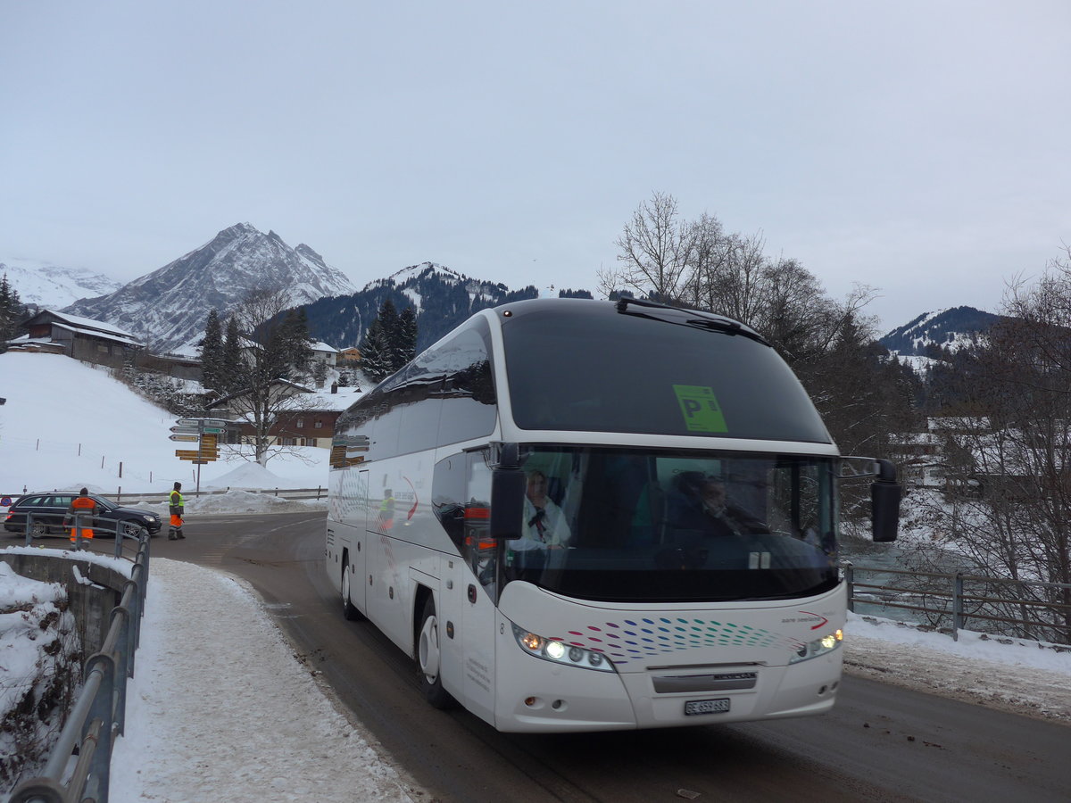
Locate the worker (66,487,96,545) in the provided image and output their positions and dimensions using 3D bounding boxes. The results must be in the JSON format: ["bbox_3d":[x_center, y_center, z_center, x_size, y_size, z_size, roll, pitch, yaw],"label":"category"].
[{"bbox_3d":[-12.797,3.335,25.300,0.800,1.780,0.480,3,-7,-25],"label":"worker"}]

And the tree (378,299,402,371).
[{"bbox_3d":[-26.835,-11.571,165.000,5.000,15.000,5.000,0,-6,0],"label":"tree"}]

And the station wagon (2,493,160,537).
[{"bbox_3d":[-14.420,3.640,29.100,4.600,1.480,1.800,1,-6,-9],"label":"station wagon"}]

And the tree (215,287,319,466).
[{"bbox_3d":[-15.595,-1.422,52.000,6.000,10.500,6.000,0,-6,0],"label":"tree"}]

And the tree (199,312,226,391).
[{"bbox_3d":[-44.949,-7.150,125.000,3.600,11.600,3.600,0,-6,0],"label":"tree"}]

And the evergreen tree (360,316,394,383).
[{"bbox_3d":[-27.522,-8.866,155.000,6.000,12.000,6.000,0,-6,0],"label":"evergreen tree"}]

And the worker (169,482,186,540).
[{"bbox_3d":[-10.863,3.323,27.200,0.480,1.760,0.550,2,-6,-20],"label":"worker"}]

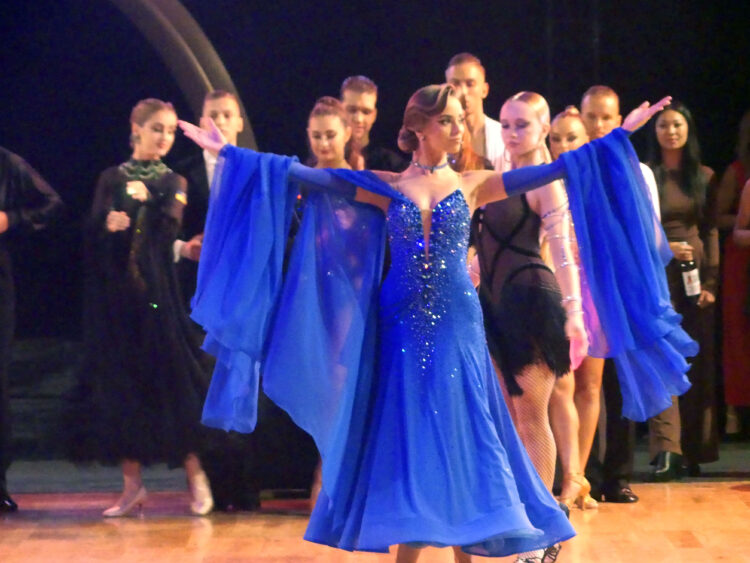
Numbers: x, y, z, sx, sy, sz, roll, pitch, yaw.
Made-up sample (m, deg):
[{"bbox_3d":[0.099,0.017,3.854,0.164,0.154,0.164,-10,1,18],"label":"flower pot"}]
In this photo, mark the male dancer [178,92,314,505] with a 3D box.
[{"bbox_3d":[-0.607,0.080,25.100,0.530,1.770,0.400,0,1,3],"label":"male dancer"}]

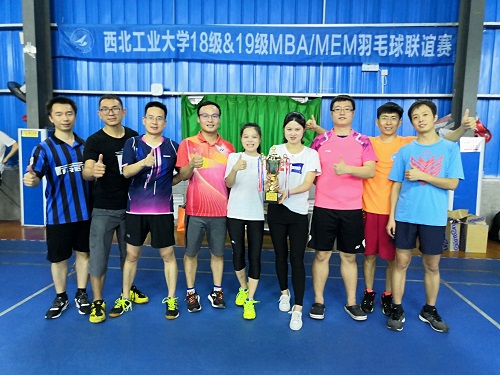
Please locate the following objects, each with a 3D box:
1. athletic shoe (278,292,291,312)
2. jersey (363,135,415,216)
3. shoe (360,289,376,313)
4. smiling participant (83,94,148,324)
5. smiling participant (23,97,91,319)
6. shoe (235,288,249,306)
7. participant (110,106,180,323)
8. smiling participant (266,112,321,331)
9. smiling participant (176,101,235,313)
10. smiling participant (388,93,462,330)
[{"bbox_3d":[0.299,0.979,3.391,0.090,0.110,0.250,2,6,13],"label":"athletic shoe"},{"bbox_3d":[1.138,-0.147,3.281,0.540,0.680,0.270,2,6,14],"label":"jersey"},{"bbox_3d":[1.024,0.984,3.390,0.105,0.125,0.280,3,7,22],"label":"shoe"},{"bbox_3d":[-1.077,0.144,3.205,0.530,1.765,0.520,-1,6,-20],"label":"smiling participant"},{"bbox_3d":[-1.493,0.159,3.137,0.530,1.735,0.430,-1,6,-17],"label":"smiling participant"},{"bbox_3d":[-0.078,0.959,3.500,0.090,0.115,0.250,3,6,16],"label":"shoe"},{"bbox_3d":[-0.803,0.184,3.108,0.570,1.715,0.440,0,6,-12],"label":"participant"},{"bbox_3d":[0.341,0.237,3.142,0.440,1.640,0.500,2,6,9],"label":"smiling participant"},{"bbox_3d":[-0.373,0.158,3.296,0.490,1.740,0.420,0,6,-7],"label":"smiling participant"},{"bbox_3d":[1.292,0.215,2.997,0.560,1.745,0.400,3,6,16],"label":"smiling participant"}]

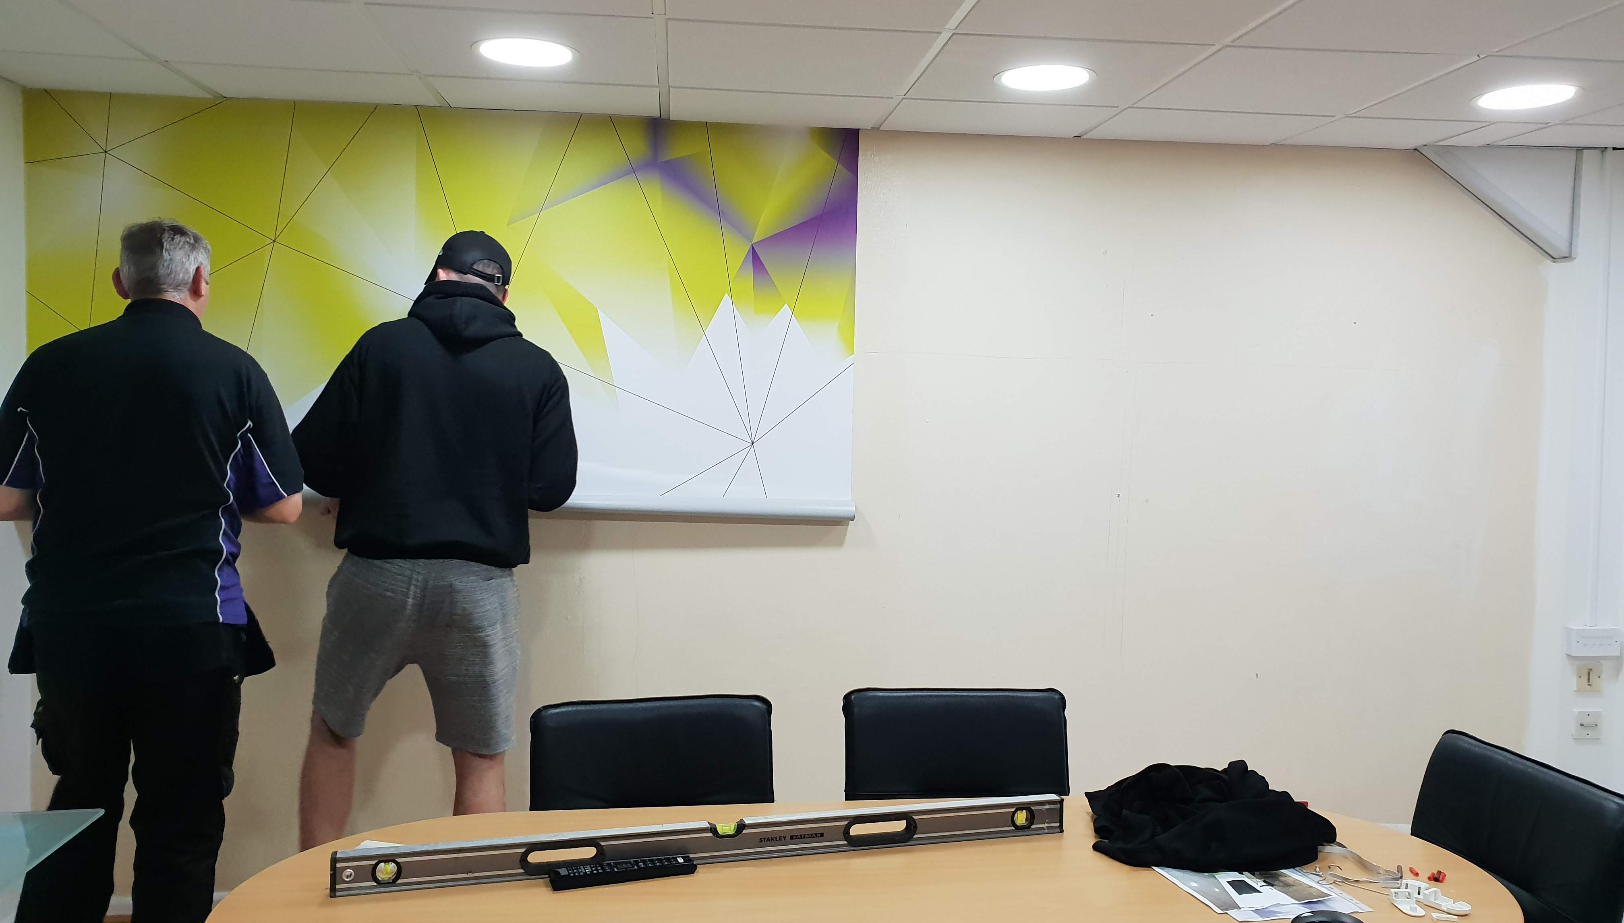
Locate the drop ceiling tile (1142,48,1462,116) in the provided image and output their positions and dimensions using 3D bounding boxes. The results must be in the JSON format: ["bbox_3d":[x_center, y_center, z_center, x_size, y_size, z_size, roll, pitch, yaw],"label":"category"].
[{"bbox_3d":[1.150,-0.916,2.944,0.595,0.018,0.590,1,4,-6],"label":"drop ceiling tile"}]

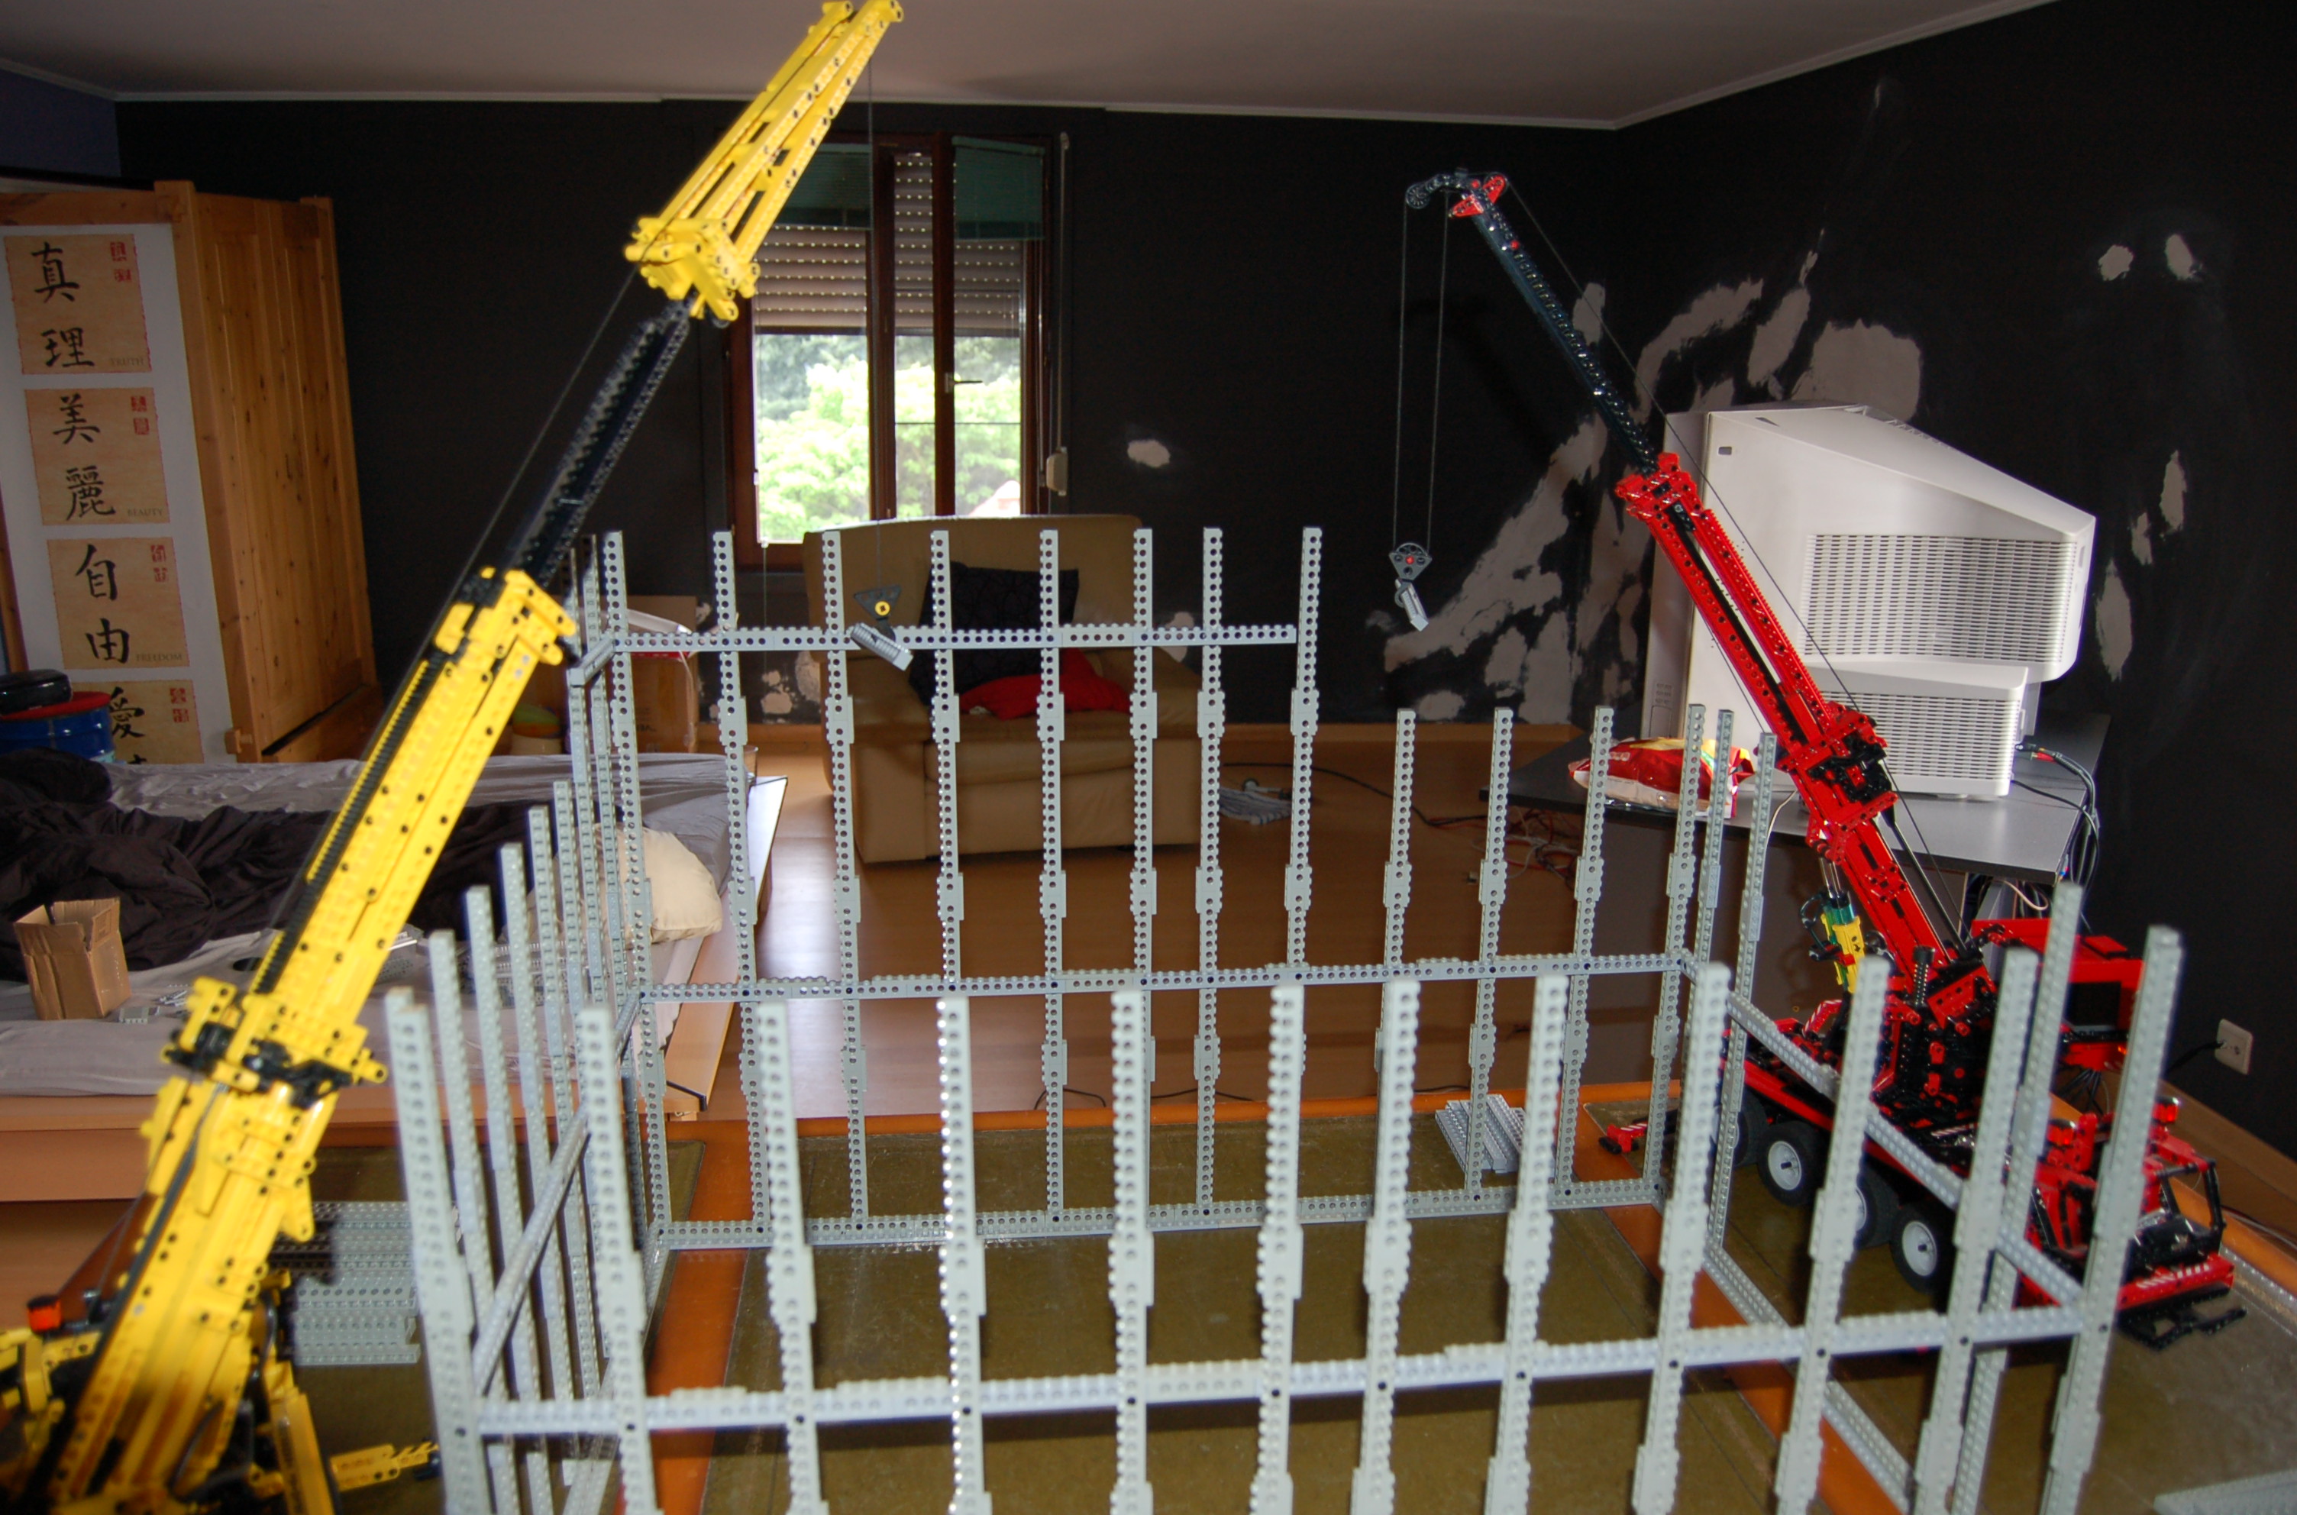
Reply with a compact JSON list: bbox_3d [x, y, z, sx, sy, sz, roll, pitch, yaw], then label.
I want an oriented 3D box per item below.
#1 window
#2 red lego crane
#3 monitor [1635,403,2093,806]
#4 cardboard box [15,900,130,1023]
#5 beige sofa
[{"bbox_3d":[-0.856,-1.348,5.785,1.056,1.409,0.130,-1,14,-4],"label":"window"},{"bbox_3d":[0.453,-0.010,1.147,0.500,0.750,0.400,-5,15,-21],"label":"red lego crane"},{"bbox_3d":[1.126,-0.244,2.648,0.520,0.550,0.580,10,17,35],"label":"monitor"},{"bbox_3d":[-1.617,0.305,2.600,0.095,0.158,0.095,-1,14,-6],"label":"cardboard box"},{"bbox_3d":[-0.424,-0.264,5.186,1.040,0.890,0.920,-3,14,-14],"label":"beige sofa"}]

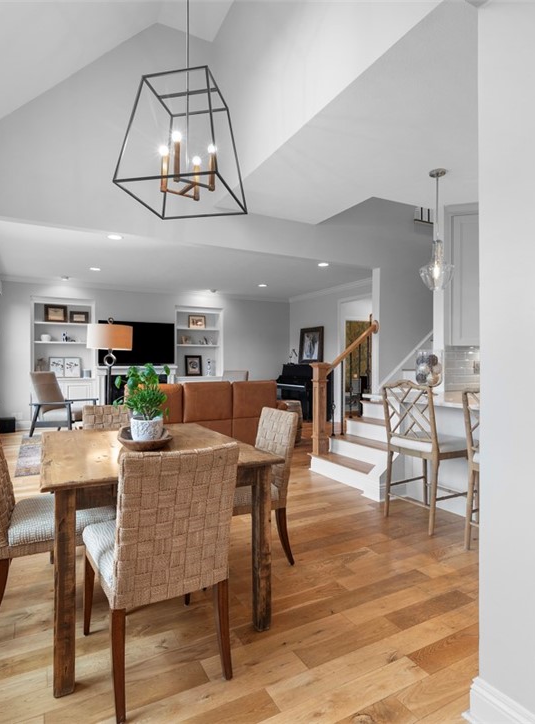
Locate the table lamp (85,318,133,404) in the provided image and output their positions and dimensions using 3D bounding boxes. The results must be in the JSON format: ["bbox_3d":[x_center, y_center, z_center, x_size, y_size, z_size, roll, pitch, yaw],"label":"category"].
[{"bbox_3d":[-1.717,0.365,4.600,0.470,1.700,0.470,0,0,-28],"label":"table lamp"}]

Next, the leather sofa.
[{"bbox_3d":[-0.951,0.738,5.577,2.240,0.955,0.950,0,0,-28],"label":"leather sofa"}]

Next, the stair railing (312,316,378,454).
[{"bbox_3d":[0.917,0.255,4.864,0.900,1.540,0.150,0,0,-28],"label":"stair railing"}]

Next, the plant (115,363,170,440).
[{"bbox_3d":[-0.642,0.225,2.170,0.260,0.430,0.260,0,0,-28],"label":"plant"}]

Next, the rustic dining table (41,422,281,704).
[{"bbox_3d":[-0.662,0.831,2.283,0.980,0.769,1.318,0,0,-27],"label":"rustic dining table"}]

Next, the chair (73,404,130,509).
[{"bbox_3d":[-0.974,0.758,2.793,0.460,0.915,0.630,0,0,-24],"label":"chair"}]

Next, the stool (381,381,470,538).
[{"bbox_3d":[1.251,0.678,3.245,0.530,1.075,0.500,0,0,-30],"label":"stool"}]

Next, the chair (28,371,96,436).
[{"bbox_3d":[-3.411,0.695,7.094,0.800,1.040,0.700,0,0,8],"label":"chair"}]

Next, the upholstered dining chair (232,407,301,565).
[{"bbox_3d":[-0.195,0.758,2.590,0.630,0.915,0.460,0,0,-30],"label":"upholstered dining chair"}]

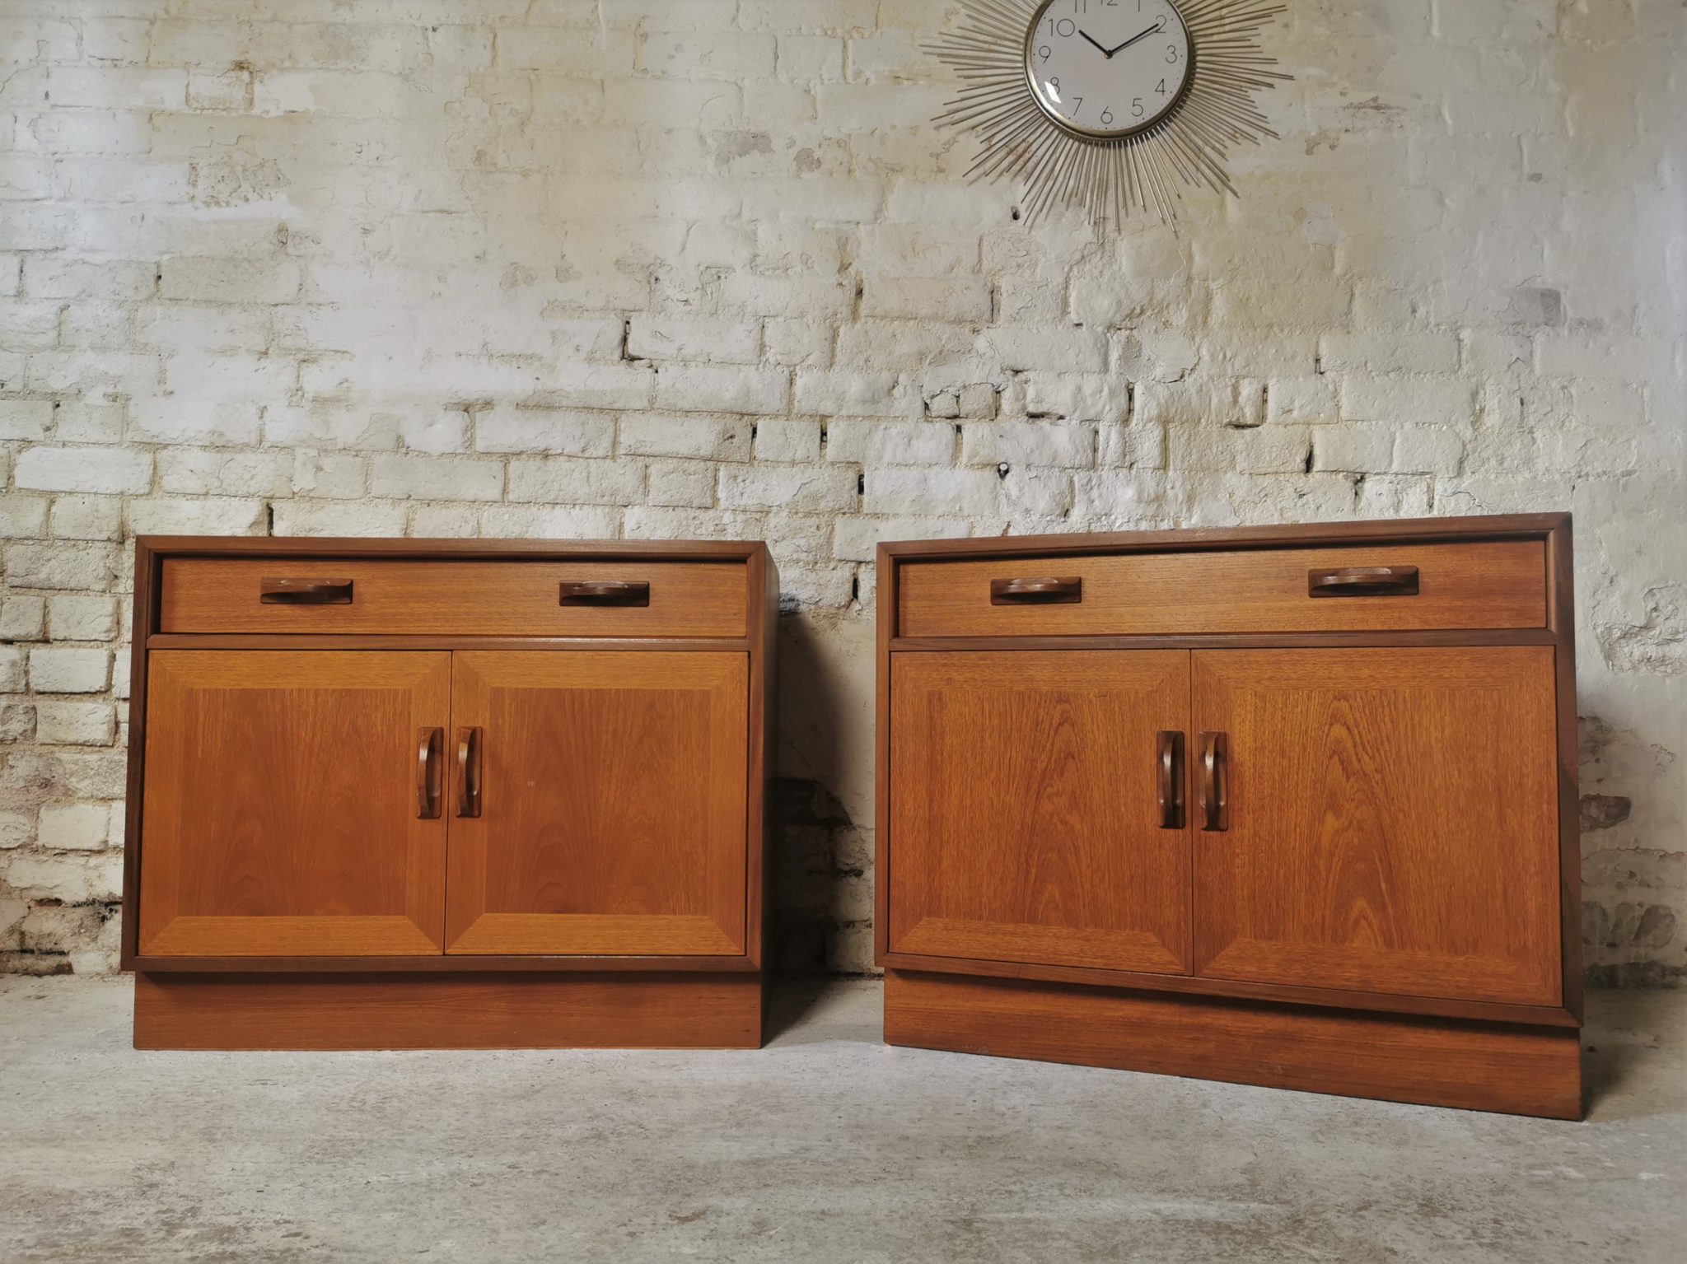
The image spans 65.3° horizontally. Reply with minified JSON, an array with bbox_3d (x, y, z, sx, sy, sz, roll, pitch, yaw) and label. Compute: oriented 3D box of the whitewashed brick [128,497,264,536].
[{"bbox_3d":[-1.095,-0.189,2.275,0.228,0.073,0.100,0,-3,1],"label":"whitewashed brick"}]

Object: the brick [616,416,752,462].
[{"bbox_3d":[-0.272,-0.332,2.313,0.224,0.075,0.105,1,-3,0],"label":"brick"}]

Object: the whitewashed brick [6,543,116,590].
[{"bbox_3d":[-1.321,-0.109,2.273,0.184,0.076,0.100,0,-3,1],"label":"whitewashed brick"}]

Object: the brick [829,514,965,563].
[{"bbox_3d":[0.097,-0.158,2.304,0.231,0.077,0.105,1,-3,0],"label":"brick"}]

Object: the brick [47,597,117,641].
[{"bbox_3d":[-1.300,-0.018,2.320,0.120,0.076,0.150,1,-3,0],"label":"brick"}]

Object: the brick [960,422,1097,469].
[{"bbox_3d":[0.318,-0.317,2.312,0.225,0.078,0.105,1,-3,0],"label":"brick"}]

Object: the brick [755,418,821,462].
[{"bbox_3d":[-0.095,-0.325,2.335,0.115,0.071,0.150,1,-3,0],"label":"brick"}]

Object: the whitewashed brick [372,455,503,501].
[{"bbox_3d":[-0.687,-0.258,2.275,0.219,0.077,0.100,0,-3,1],"label":"whitewashed brick"}]

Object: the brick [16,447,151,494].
[{"bbox_3d":[-1.253,-0.263,2.215,0.219,0.074,0.110,1,-4,-2],"label":"brick"}]

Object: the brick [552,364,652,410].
[{"bbox_3d":[-0.408,-0.408,2.257,0.176,0.079,0.110,1,-4,-2],"label":"brick"}]

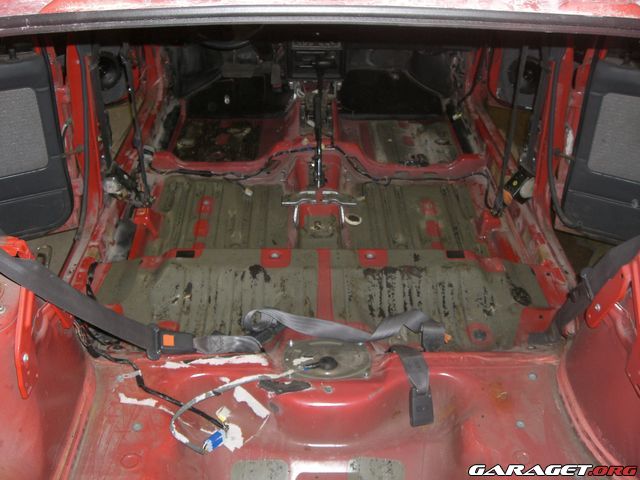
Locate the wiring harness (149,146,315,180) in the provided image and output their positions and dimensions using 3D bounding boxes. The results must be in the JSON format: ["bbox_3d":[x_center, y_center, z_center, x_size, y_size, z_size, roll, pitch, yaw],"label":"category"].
[{"bbox_3d":[-0.325,-0.283,2.580,0.600,0.105,0.085,0,32,0],"label":"wiring harness"}]

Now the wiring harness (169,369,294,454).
[{"bbox_3d":[-0.173,0.334,1.385,0.235,0.060,0.180,0,32,0],"label":"wiring harness"}]

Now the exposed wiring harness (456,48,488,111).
[{"bbox_3d":[0.612,-0.650,2.820,0.115,0.230,0.090,0,32,0],"label":"exposed wiring harness"}]

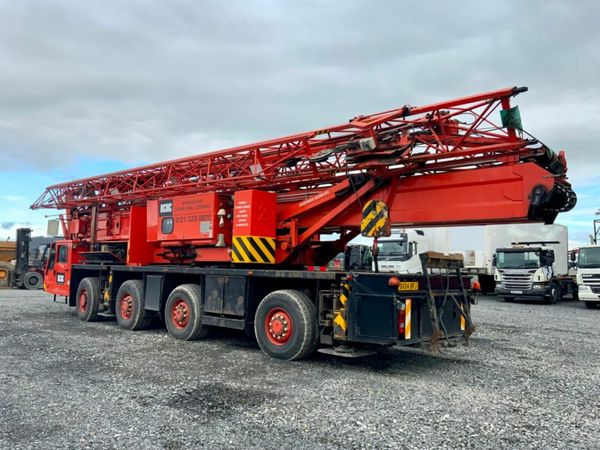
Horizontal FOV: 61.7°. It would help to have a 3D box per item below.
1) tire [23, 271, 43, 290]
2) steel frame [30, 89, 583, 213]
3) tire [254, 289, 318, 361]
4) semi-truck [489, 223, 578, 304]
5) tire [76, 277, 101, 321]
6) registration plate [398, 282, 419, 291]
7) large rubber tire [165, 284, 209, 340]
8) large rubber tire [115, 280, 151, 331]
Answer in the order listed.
[{"bbox_3d":[-15.466,3.264,29.123,1.060,1.060,0.340,6,-7,-42],"label":"tire"},{"bbox_3d":[-3.359,-1.061,13.248,18.500,1.100,1.200,-2,-6,43],"label":"steel frame"},{"bbox_3d":[-0.230,1.712,8.491,1.140,1.140,0.380,-4,-7,43],"label":"tire"},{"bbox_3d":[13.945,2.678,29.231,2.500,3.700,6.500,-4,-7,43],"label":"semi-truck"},{"bbox_3d":[-5.638,2.032,13.558,1.140,1.140,0.380,-4,-7,43],"label":"tire"},{"bbox_3d":[1.531,0.868,7.082,0.015,0.111,0.520,-4,-7,43],"label":"registration plate"},{"bbox_3d":[-2.334,1.859,10.460,1.140,1.140,0.380,-4,-7,43],"label":"large rubber tire"},{"bbox_3d":[-3.937,1.919,11.966,1.140,1.140,0.380,-4,-7,43],"label":"large rubber tire"}]

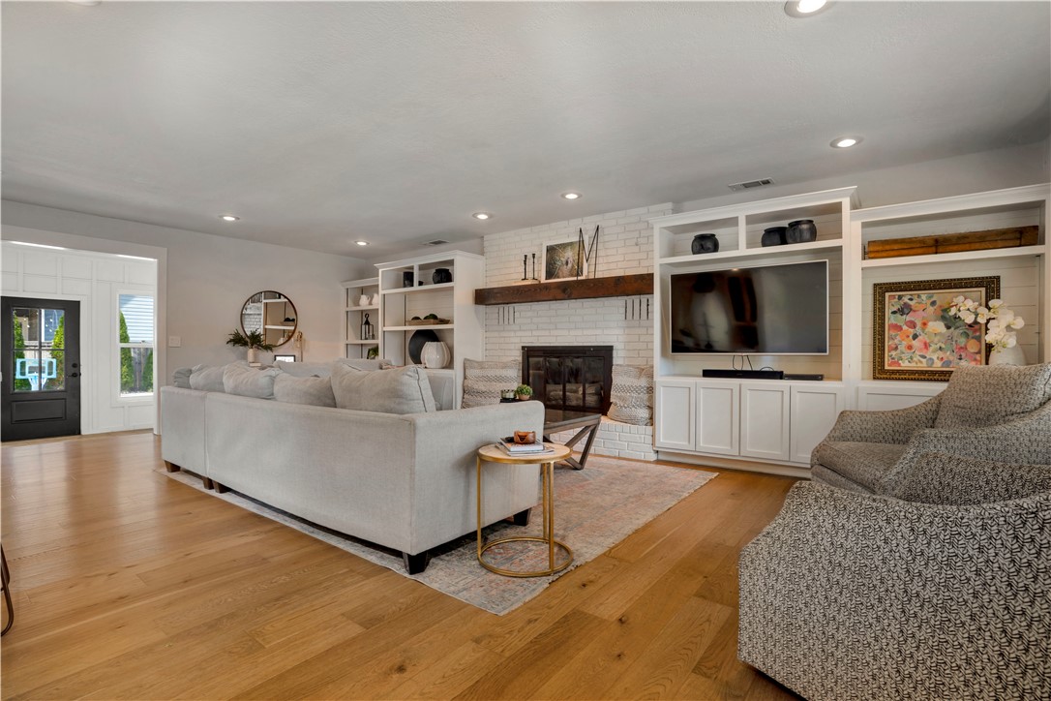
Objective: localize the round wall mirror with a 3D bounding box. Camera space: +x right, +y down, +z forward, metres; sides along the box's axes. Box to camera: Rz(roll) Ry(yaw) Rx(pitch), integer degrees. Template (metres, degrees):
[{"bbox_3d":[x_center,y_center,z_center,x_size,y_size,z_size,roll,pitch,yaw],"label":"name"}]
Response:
[{"bbox_3d":[-3.631,-0.442,6.640,0.030,0.790,0.780,0,0,38],"label":"round wall mirror"}]

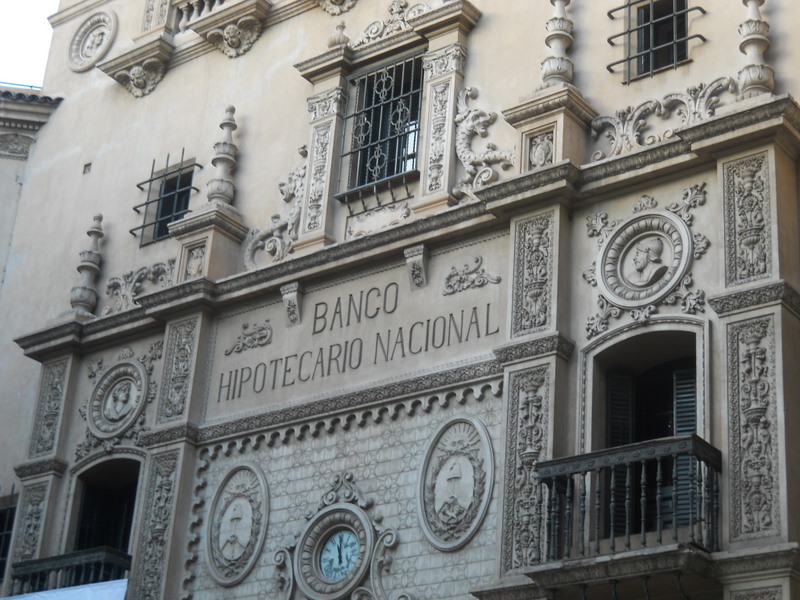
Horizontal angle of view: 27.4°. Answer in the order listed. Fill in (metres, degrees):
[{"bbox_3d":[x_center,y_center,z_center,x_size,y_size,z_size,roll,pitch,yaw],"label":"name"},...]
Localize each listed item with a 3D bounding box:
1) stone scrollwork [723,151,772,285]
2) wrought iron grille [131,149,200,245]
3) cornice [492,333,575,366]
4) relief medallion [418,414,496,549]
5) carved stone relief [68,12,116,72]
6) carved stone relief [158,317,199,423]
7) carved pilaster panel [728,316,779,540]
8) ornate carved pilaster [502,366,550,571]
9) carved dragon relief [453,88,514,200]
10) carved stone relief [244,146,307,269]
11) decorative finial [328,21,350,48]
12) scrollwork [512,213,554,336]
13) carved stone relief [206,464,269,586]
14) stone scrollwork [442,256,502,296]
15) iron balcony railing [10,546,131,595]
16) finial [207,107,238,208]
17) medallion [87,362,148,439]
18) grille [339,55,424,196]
[{"bbox_3d":[3.379,-0.787,15.961,0.486,1.376,0.064,-15,-32,35],"label":"stone scrollwork"},{"bbox_3d":[-3.201,-1.345,22.763,1.216,1.389,0.256,-15,-32,35],"label":"wrought iron grille"},{"bbox_3d":[1.391,0.567,17.101,0.794,0.205,0.301,-15,-32,35],"label":"cornice"},{"bbox_3d":[0.581,1.866,16.620,0.857,1.388,0.100,-15,-32,35],"label":"relief medallion"},{"bbox_3d":[-4.694,-3.953,25.157,0.927,1.008,0.120,-15,-32,35],"label":"carved stone relief"},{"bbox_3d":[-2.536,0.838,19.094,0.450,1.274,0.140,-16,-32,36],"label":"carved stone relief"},{"bbox_3d":[3.139,1.127,14.554,0.483,2.093,0.070,-15,-32,35],"label":"carved pilaster panel"},{"bbox_3d":[1.270,1.671,16.485,0.493,2.125,0.064,-15,-32,35],"label":"ornate carved pilaster"},{"bbox_3d":[0.936,-1.703,17.790,0.901,1.552,0.190,-16,-32,36],"label":"carved dragon relief"},{"bbox_3d":[-1.589,-1.208,21.137,0.979,1.632,0.198,-15,-32,35],"label":"carved stone relief"},{"bbox_3d":[-0.795,-3.448,21.640,0.282,0.576,0.282,4,-26,2],"label":"decorative finial"},{"bbox_3d":[1.382,-0.266,16.881,0.490,1.358,0.070,-15,-32,35],"label":"scrollwork"},{"bbox_3d":[-1.817,2.528,18.383,0.831,1.391,0.100,-15,-32,35],"label":"carved stone relief"},{"bbox_3d":[0.783,-0.294,17.619,0.765,0.325,0.080,-15,-32,35],"label":"stone scrollwork"},{"bbox_3d":[-3.929,3.597,19.409,1.642,1.015,0.533,-15,-32,35],"label":"iron balcony railing"},{"bbox_3d":[-2.281,-1.931,21.486,0.348,1.484,0.348,4,-26,2],"label":"finial"},{"bbox_3d":[-3.553,1.269,20.657,0.950,0.972,0.120,-15,-32,35],"label":"medallion"},{"bbox_3d":[-0.198,-2.144,20.507,1.331,1.715,0.250,-15,-32,35],"label":"grille"}]

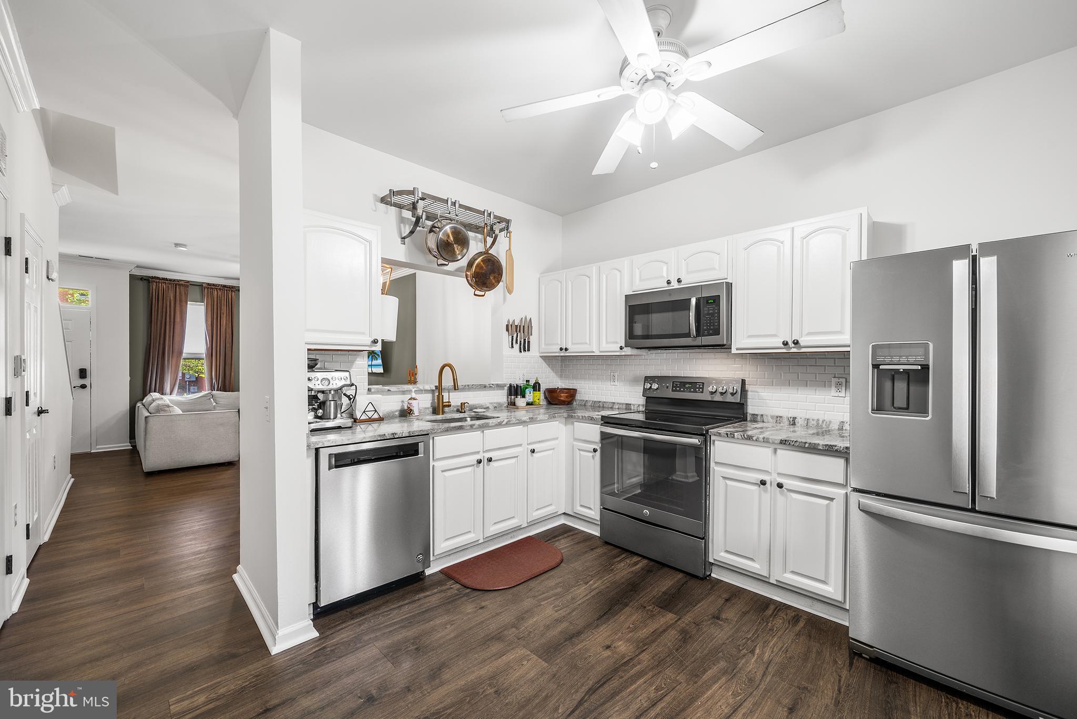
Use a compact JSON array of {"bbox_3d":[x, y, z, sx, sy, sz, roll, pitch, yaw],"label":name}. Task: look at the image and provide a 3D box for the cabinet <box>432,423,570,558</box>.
[{"bbox_3d":[-0.420,0.855,2.980,1.160,0.780,0.600,0,0,-42],"label":"cabinet"}]

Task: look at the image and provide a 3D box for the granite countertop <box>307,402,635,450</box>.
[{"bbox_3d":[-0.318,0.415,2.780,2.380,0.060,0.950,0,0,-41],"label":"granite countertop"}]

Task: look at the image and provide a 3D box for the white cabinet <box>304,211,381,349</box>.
[{"bbox_3d":[-1.238,-0.435,2.369,0.450,0.765,0.330,0,0,-41],"label":"white cabinet"}]

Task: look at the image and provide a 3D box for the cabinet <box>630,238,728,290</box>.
[{"bbox_3d":[1.074,-0.650,2.875,0.765,0.300,0.330,0,0,43],"label":"cabinet"}]

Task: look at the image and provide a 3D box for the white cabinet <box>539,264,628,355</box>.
[{"bbox_3d":[0.475,-0.420,3.500,0.930,0.770,0.330,0,0,44],"label":"white cabinet"}]

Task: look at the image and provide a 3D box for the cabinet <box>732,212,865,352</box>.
[{"bbox_3d":[1.597,-0.420,2.387,0.665,0.760,0.330,0,0,43],"label":"cabinet"}]

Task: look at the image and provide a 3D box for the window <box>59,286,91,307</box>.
[{"bbox_3d":[-6.770,-0.875,5.350,0.820,0.270,0.060,0,0,-41],"label":"window"}]

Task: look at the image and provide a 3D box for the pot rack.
[{"bbox_3d":[-0.637,-0.980,2.885,0.940,0.310,0.310,0,0,-42],"label":"pot rack"}]

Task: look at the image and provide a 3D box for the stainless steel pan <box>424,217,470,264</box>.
[{"bbox_3d":[-0.617,-0.815,2.683,0.285,0.320,0.130,0,14,-41],"label":"stainless steel pan"}]

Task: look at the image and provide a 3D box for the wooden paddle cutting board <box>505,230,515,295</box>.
[{"bbox_3d":[-0.221,-0.749,3.000,0.075,0.490,0.015,0,0,-35],"label":"wooden paddle cutting board"}]

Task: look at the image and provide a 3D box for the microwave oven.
[{"bbox_3d":[1.060,-0.296,2.880,0.755,0.415,0.410,0,0,44],"label":"microwave oven"}]

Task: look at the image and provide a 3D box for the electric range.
[{"bbox_3d":[0.955,0.745,2.830,0.760,1.200,0.700,0,0,44],"label":"electric range"}]

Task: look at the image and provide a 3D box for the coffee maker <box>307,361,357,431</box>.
[{"bbox_3d":[-1.370,0.214,2.410,0.320,0.410,0.340,0,0,-42],"label":"coffee maker"}]

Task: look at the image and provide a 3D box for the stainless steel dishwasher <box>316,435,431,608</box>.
[{"bbox_3d":[-1.071,0.865,2.342,0.600,0.830,0.600,0,0,-41],"label":"stainless steel dishwasher"}]

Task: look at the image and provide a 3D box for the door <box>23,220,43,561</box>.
[{"bbox_3d":[-3.250,0.245,2.495,0.610,2.050,0.050,0,0,43],"label":"door"}]

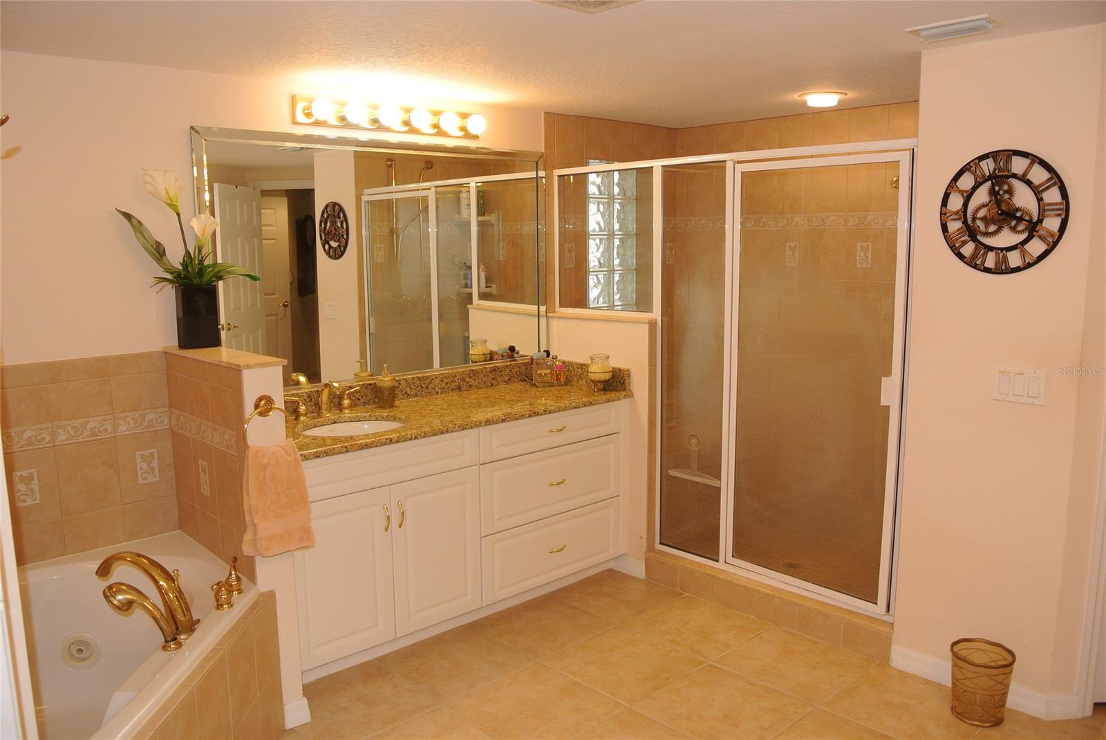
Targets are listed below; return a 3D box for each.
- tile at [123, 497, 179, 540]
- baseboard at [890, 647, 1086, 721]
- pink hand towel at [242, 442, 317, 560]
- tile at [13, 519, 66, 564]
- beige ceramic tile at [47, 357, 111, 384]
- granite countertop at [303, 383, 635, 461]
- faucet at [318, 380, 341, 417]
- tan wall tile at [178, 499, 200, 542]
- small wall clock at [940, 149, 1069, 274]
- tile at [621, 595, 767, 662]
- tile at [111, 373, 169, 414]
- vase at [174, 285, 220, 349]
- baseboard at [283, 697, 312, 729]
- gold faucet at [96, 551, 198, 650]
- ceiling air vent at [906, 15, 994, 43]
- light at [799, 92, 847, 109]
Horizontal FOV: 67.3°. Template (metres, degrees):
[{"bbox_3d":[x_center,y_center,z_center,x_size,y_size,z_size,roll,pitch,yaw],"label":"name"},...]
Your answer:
[{"bbox_3d":[-1.494,0.556,3.085,0.195,0.137,0.010,-7,10,-43],"label":"tile"},{"bbox_3d":[1.596,1.151,3.101,0.621,0.090,0.104,8,12,44],"label":"baseboard"},{"bbox_3d":[-0.848,0.392,2.556,0.200,0.355,0.080,-8,11,-42],"label":"pink hand towel"},{"bbox_3d":[-1.779,0.588,2.830,0.197,0.137,0.010,-8,10,-42],"label":"tile"},{"bbox_3d":[-1.645,-0.002,2.884,0.195,0.073,0.010,-8,10,-42],"label":"beige ceramic tile"},{"bbox_3d":[-0.472,0.178,3.567,1.762,0.040,0.608,-8,10,-42],"label":"granite countertop"},{"bbox_3d":[-0.943,0.120,3.494,0.048,0.150,0.130,-8,12,-40],"label":"faucet"},{"bbox_3d":[-1.355,0.553,3.079,0.010,0.138,0.197,-7,10,-43],"label":"tan wall tile"},{"bbox_3d":[1.527,-0.536,2.823,0.405,0.410,0.030,8,12,44],"label":"small wall clock"},{"bbox_3d":[0.611,1.073,3.490,0.440,0.010,0.457,-8,10,-42],"label":"tile"},{"bbox_3d":[-1.540,0.087,3.106,0.192,0.145,0.010,-8,12,-40],"label":"tile"},{"bbox_3d":[-1.346,-0.203,3.124,0.131,0.235,0.090,-8,12,-40],"label":"vase"},{"bbox_3d":[-0.858,1.147,2.775,0.098,0.088,0.016,-8,10,-42],"label":"baseboard"},{"bbox_3d":[-1.102,0.612,2.233,0.265,0.240,0.140,0,7,0],"label":"gold faucet"},{"bbox_3d":[1.298,-1.084,2.681,0.175,0.040,0.255,-9,11,-42],"label":"ceiling air vent"},{"bbox_3d":[1.192,-1.179,3.662,0.200,0.060,0.200,-1,8,0],"label":"light"}]

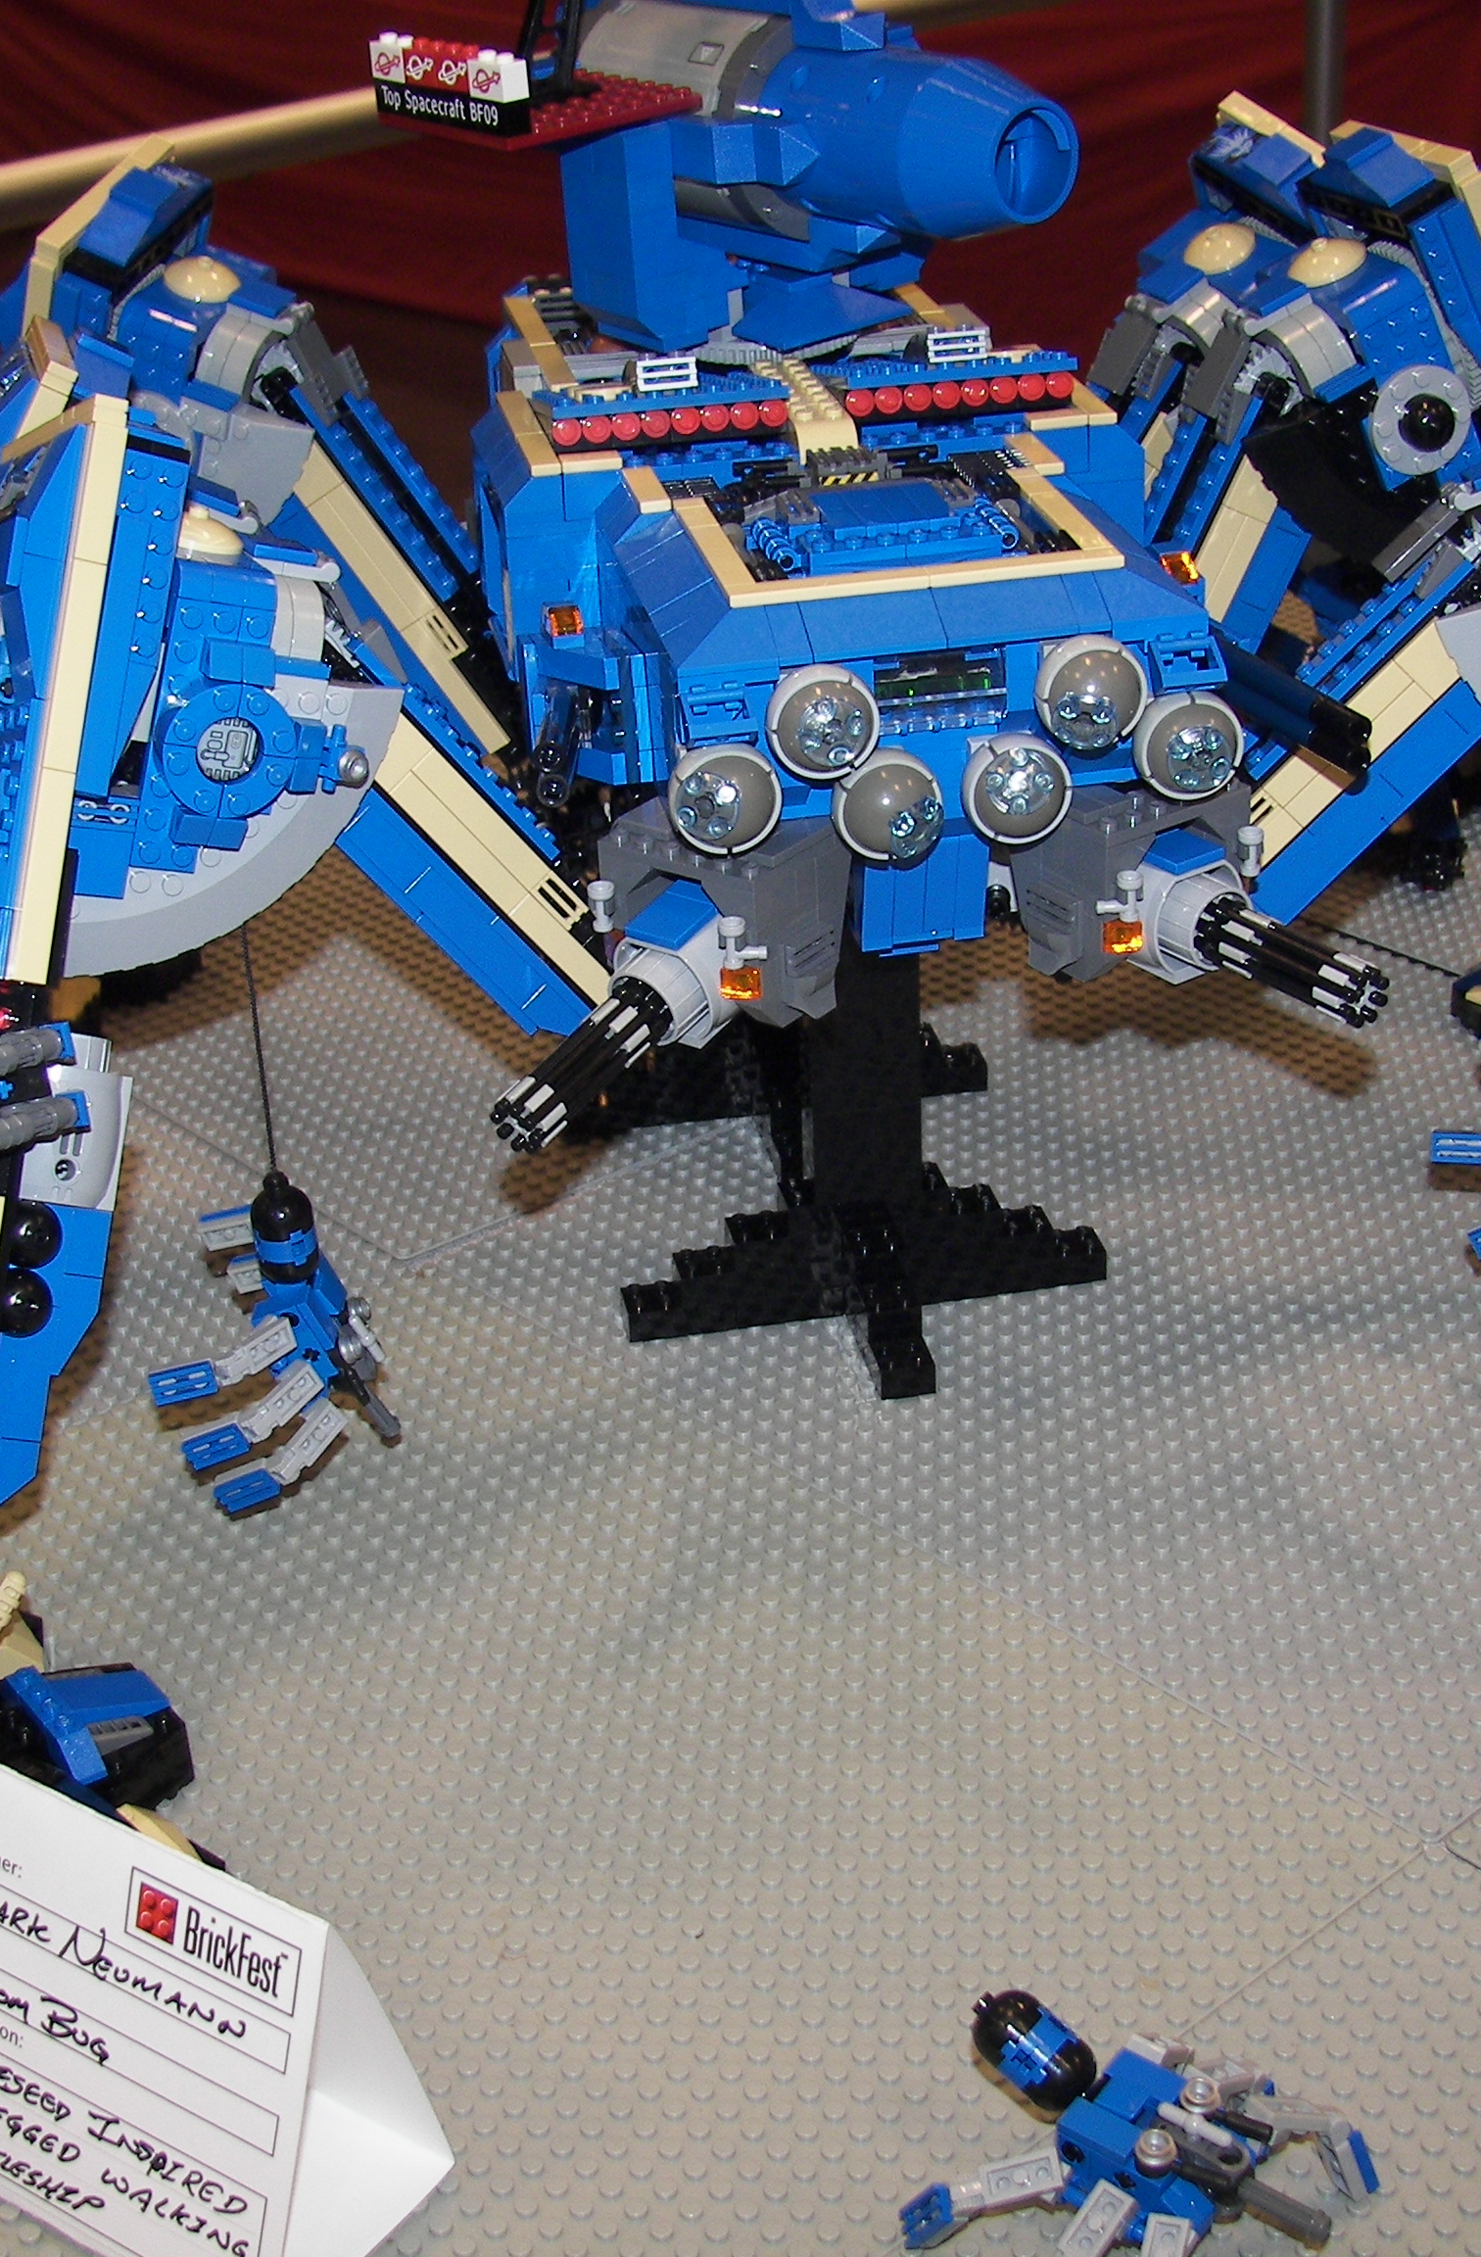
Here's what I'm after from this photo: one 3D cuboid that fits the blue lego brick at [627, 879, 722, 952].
[{"bbox_3d":[-0.015,-0.051,0.767,0.016,0.004,0.021,18,48,37],"label":"blue lego brick"}]

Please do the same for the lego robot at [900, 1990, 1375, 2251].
[{"bbox_3d":[0.071,0.203,0.624,0.093,0.033,0.088,19,35,36],"label":"lego robot"}]

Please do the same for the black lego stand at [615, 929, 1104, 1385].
[{"bbox_3d":[0.023,-0.054,0.966,0.146,0.176,0.238,-7,28,-8],"label":"black lego stand"}]

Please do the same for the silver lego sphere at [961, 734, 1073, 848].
[{"bbox_3d":[0.064,-0.078,0.722,0.025,0.026,0.025,-2,28,1],"label":"silver lego sphere"}]

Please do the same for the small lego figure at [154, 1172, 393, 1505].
[{"bbox_3d":[-0.117,0.047,0.813,0.061,0.080,0.077,-2,27,1],"label":"small lego figure"}]

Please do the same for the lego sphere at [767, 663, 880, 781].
[{"bbox_3d":[0.020,-0.098,0.753,0.027,0.027,0.026,-2,27,1],"label":"lego sphere"}]

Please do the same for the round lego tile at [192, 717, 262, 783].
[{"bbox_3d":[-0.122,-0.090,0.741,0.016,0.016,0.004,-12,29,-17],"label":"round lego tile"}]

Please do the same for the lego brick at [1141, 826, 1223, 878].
[{"bbox_3d":[0.109,-0.069,0.787,0.016,0.004,0.018,-21,33,-31],"label":"lego brick"}]

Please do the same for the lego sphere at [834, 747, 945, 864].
[{"bbox_3d":[0.036,-0.079,0.762,0.027,0.027,0.026,-2,27,1],"label":"lego sphere"}]

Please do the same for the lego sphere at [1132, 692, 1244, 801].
[{"bbox_3d":[0.111,-0.094,0.773,0.027,0.027,0.026,-6,28,-7],"label":"lego sphere"}]

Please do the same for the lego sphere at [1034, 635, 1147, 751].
[{"bbox_3d":[0.085,-0.106,0.763,0.027,0.027,0.026,-2,27,1],"label":"lego sphere"}]

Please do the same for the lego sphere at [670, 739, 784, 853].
[{"bbox_3d":[-0.004,-0.079,0.756,0.027,0.027,0.026,1,28,8],"label":"lego sphere"}]

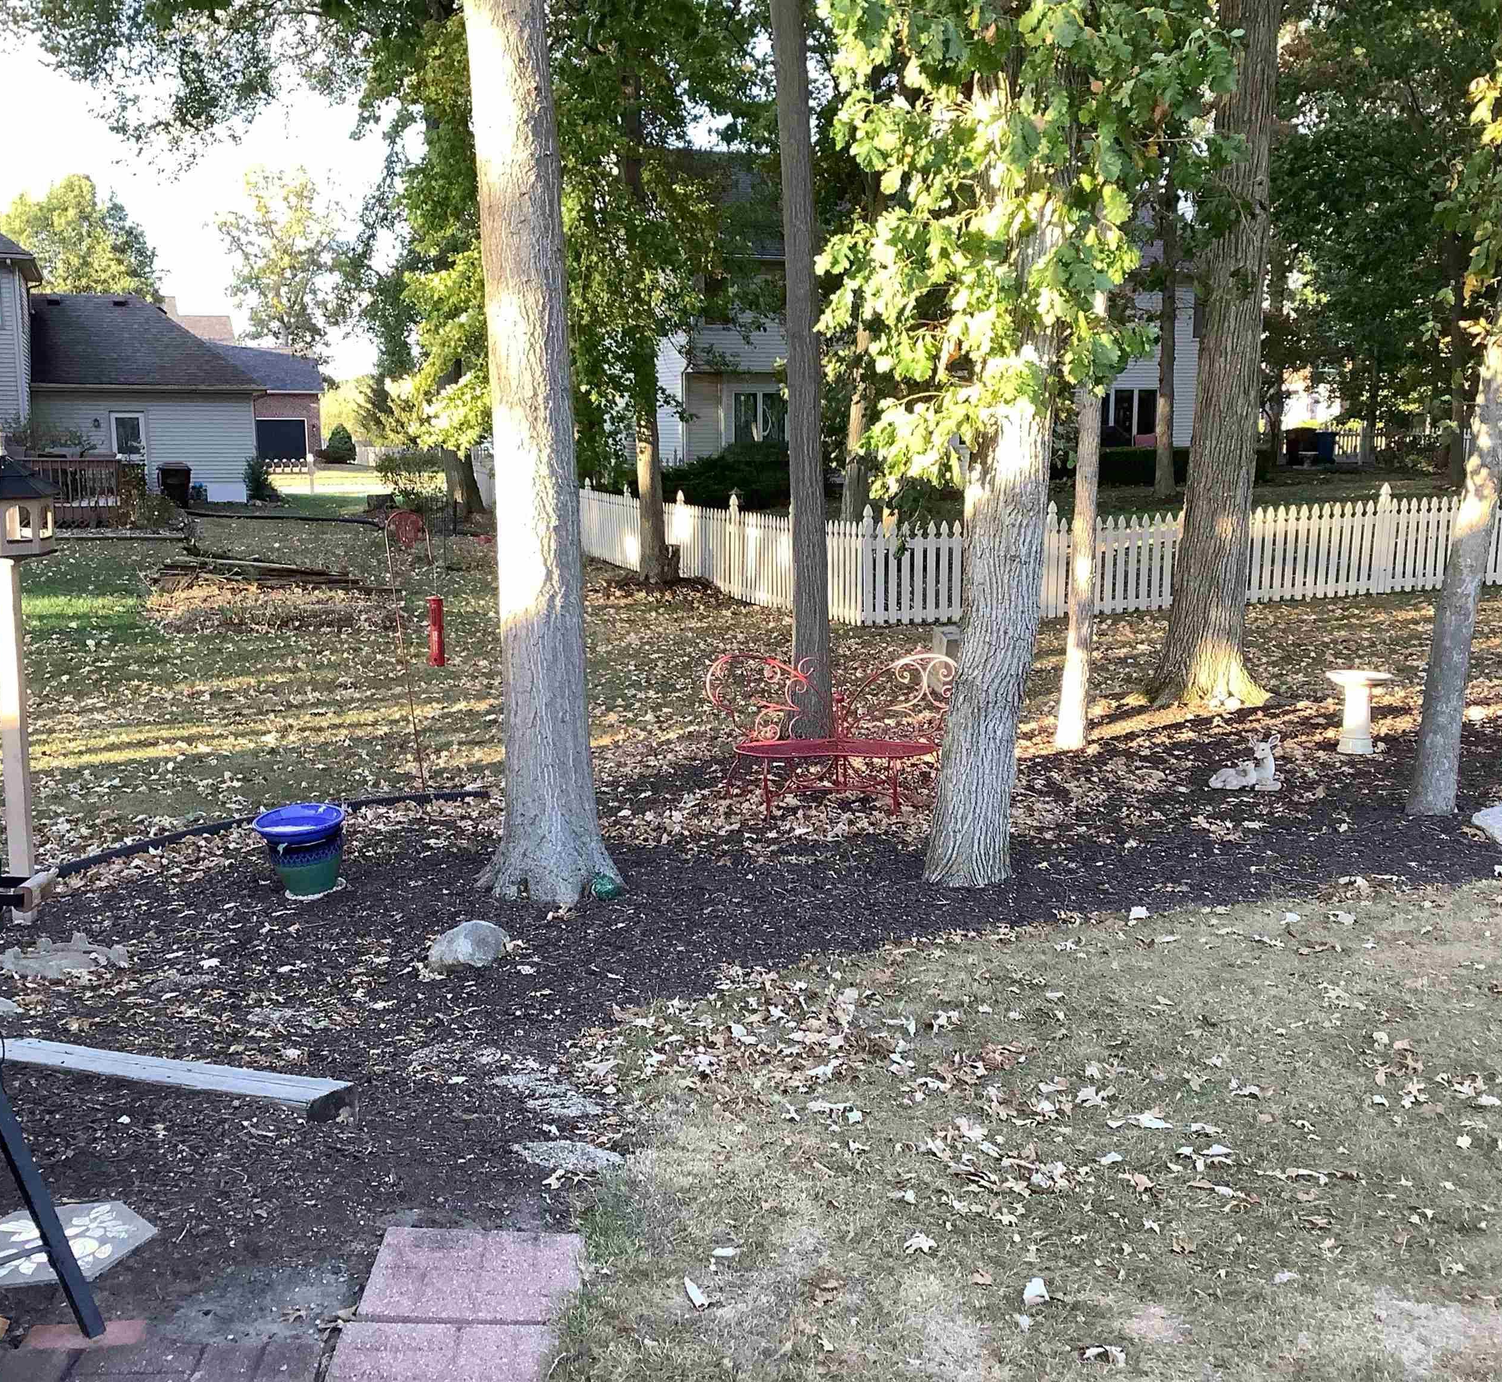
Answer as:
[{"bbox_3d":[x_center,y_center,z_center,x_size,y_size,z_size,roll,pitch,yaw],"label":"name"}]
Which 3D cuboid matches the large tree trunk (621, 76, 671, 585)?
[{"bbox_3d":[-1.531,-4.996,23.154,0.500,6.960,0.450,-2,9,0],"label":"large tree trunk"}]

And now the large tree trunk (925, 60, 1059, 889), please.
[{"bbox_3d":[1.091,-0.948,7.542,0.480,3.699,0.450,1,9,0],"label":"large tree trunk"}]

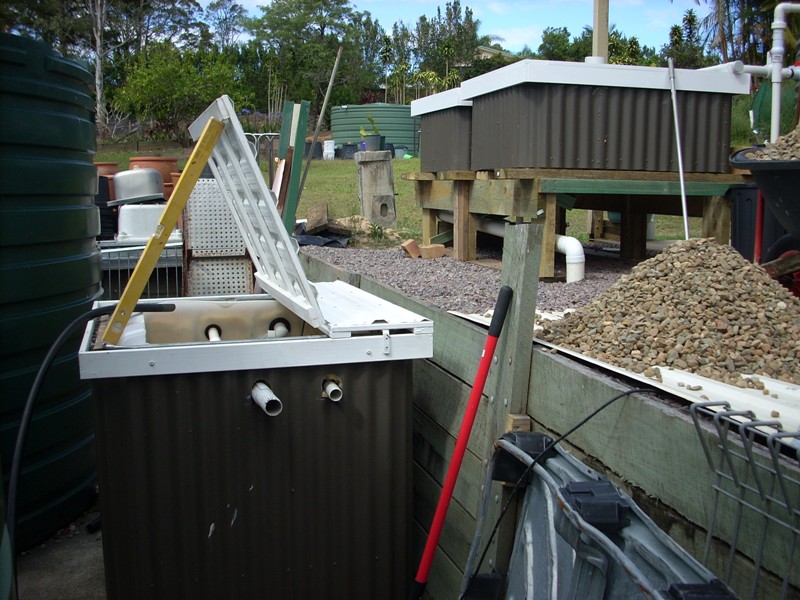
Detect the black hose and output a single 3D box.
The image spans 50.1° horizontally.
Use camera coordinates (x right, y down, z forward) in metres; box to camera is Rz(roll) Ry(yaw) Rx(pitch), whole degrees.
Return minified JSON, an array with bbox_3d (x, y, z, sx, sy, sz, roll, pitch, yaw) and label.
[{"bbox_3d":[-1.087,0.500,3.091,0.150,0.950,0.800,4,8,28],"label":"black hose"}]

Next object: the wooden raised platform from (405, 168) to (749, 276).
[{"bbox_3d":[0.967,-0.503,5.305,1.431,0.553,1.796,-2,8,-16],"label":"wooden raised platform"}]

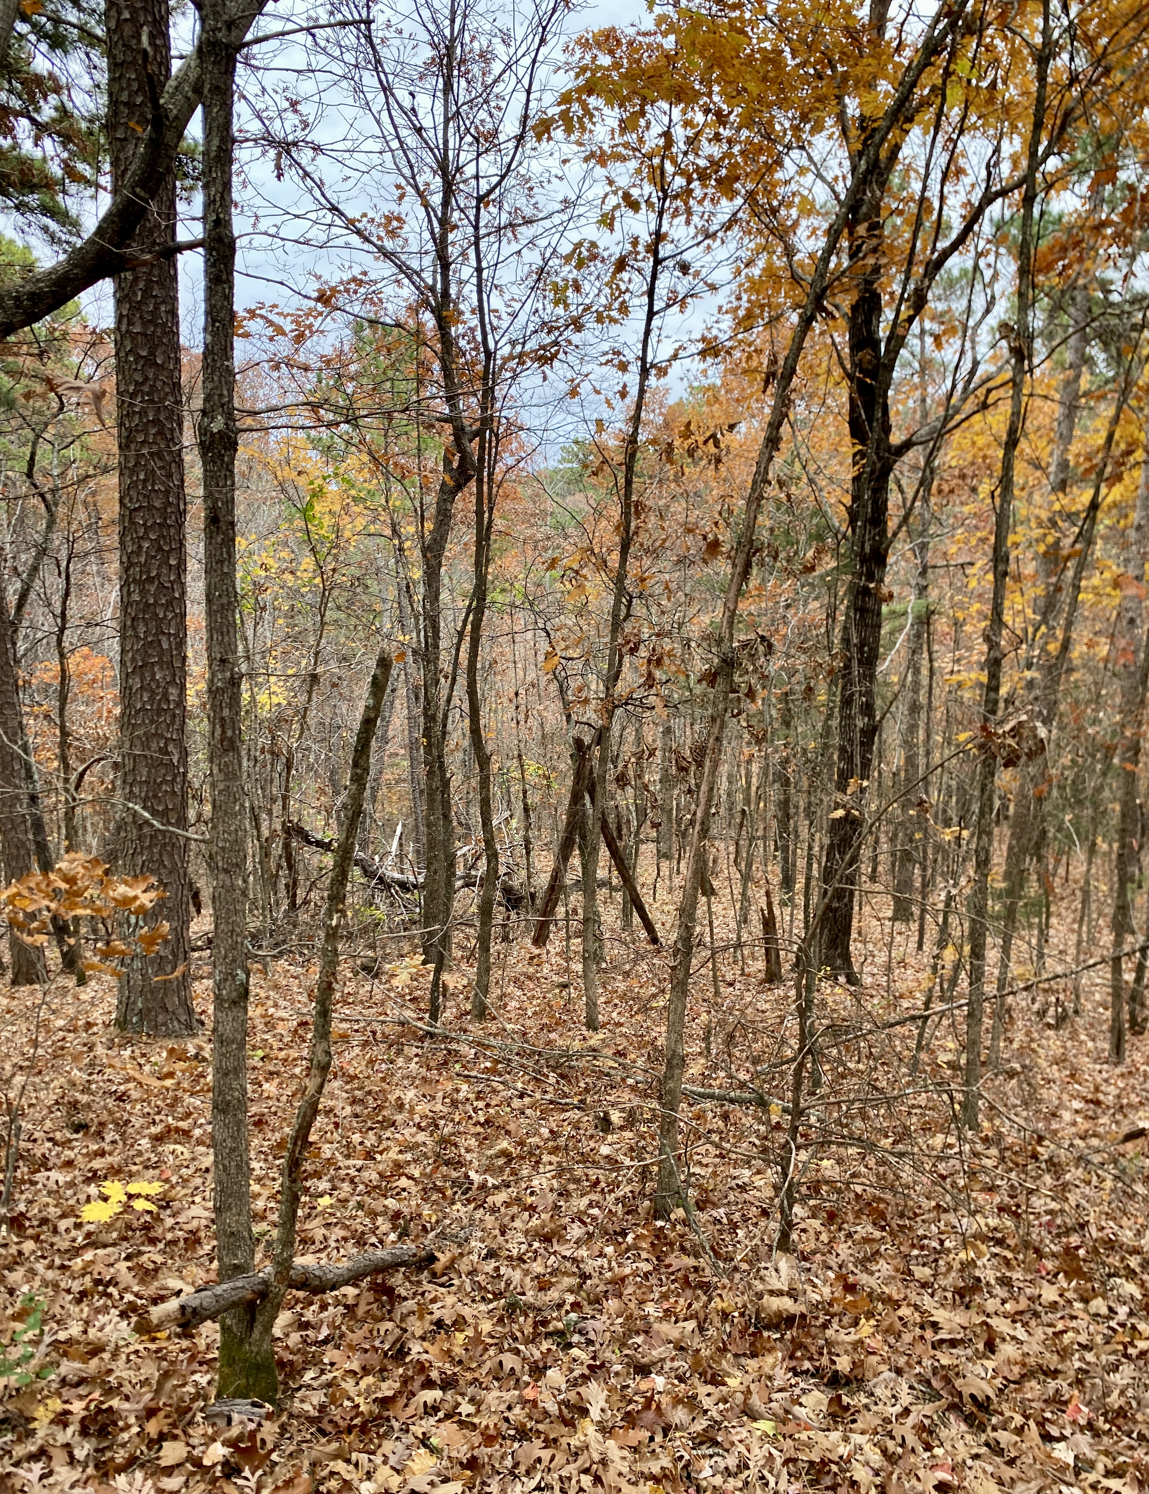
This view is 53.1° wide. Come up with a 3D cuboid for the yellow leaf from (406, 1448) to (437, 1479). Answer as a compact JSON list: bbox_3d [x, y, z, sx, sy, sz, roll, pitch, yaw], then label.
[{"bbox_3d":[-0.301,1.379,2.217,0.059,0.020,0.069,9,14,33],"label":"yellow leaf"}]

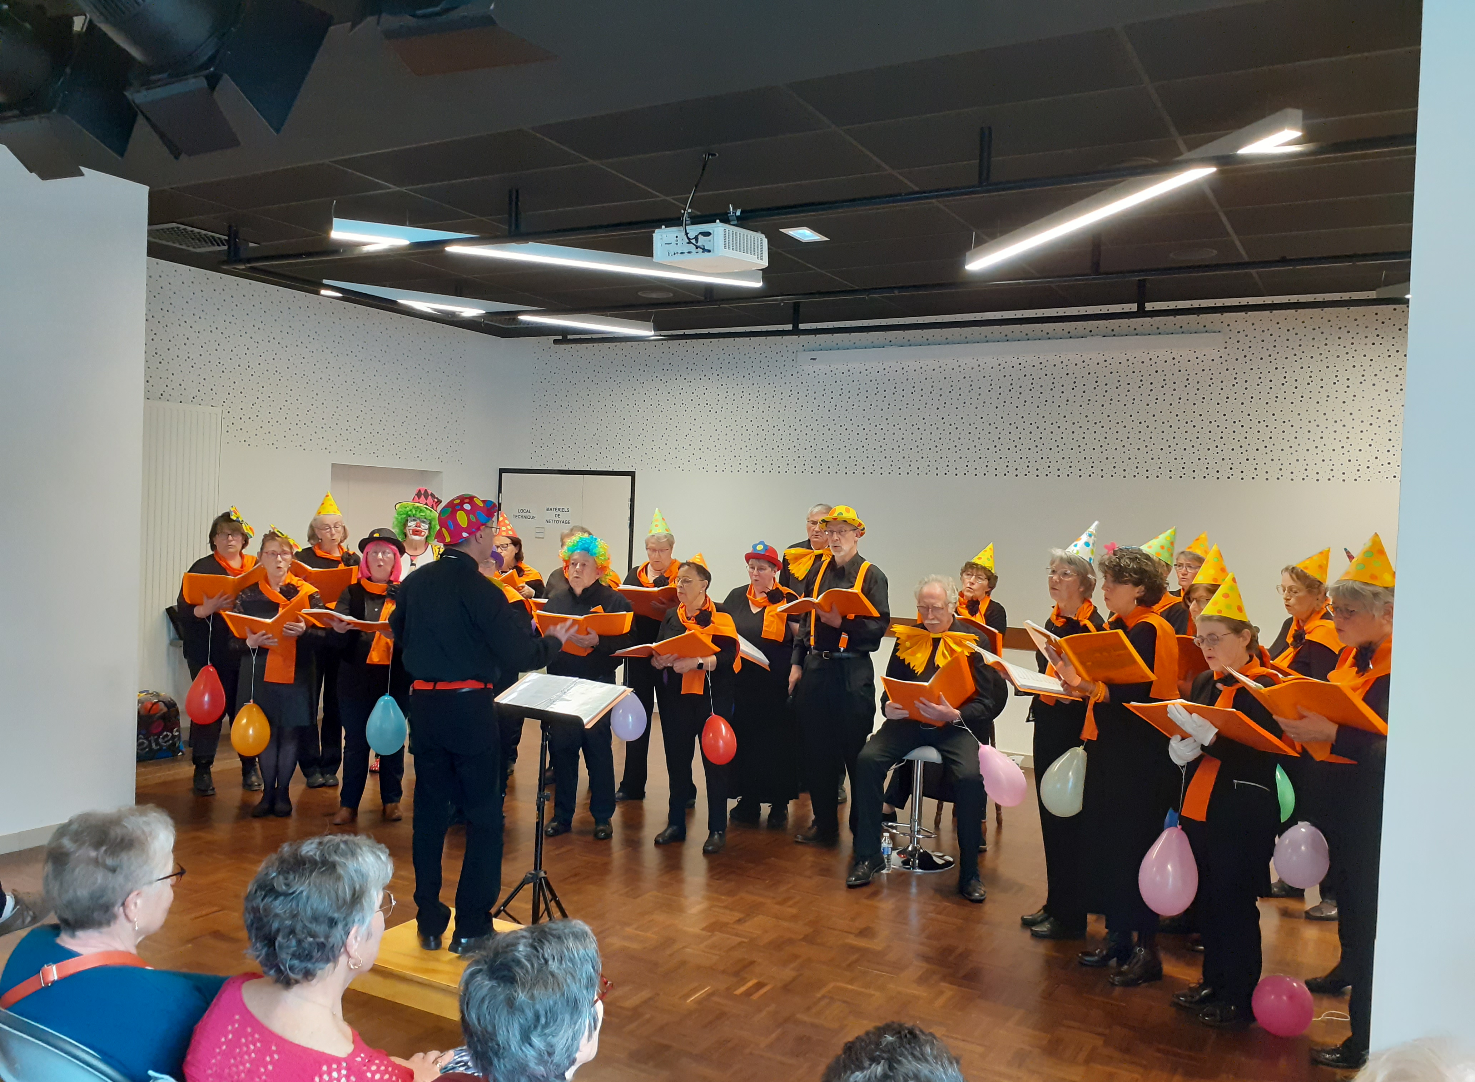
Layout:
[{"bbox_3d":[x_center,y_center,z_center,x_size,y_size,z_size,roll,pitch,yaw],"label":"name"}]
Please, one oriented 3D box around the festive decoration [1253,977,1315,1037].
[{"bbox_3d":[1.925,1.645,4.060,0.210,0.215,0.230,3,1,25],"label":"festive decoration"}]

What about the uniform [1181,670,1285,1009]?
[{"bbox_3d":[1.807,1.079,4.200,0.340,1.240,0.420,2,1,-33],"label":"uniform"}]

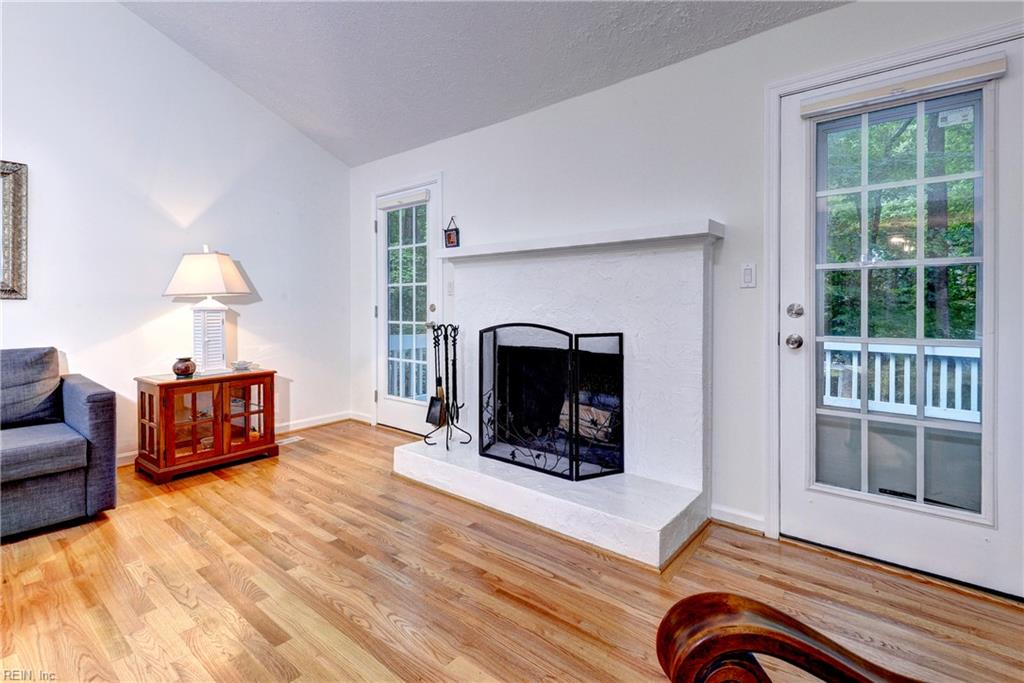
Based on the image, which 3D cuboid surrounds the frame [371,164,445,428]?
[{"bbox_3d":[-0.896,-0.290,3.872,0.920,2.135,0.100,1,2,38],"label":"frame"}]

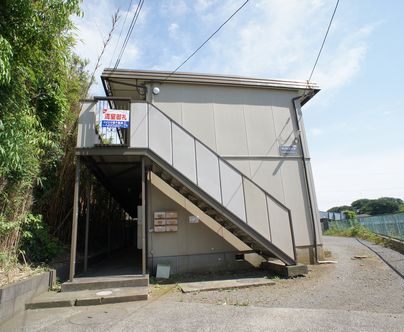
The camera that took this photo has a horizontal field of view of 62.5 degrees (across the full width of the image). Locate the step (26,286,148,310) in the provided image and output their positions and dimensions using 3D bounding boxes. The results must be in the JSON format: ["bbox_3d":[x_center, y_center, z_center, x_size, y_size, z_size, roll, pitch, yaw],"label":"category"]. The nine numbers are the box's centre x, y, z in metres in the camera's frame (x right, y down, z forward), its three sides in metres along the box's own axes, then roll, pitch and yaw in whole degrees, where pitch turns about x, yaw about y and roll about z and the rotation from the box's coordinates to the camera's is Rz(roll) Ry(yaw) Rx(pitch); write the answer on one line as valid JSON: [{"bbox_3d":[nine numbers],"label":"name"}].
[{"bbox_3d":[-1.741,2.120,5.381,1.730,0.085,1.030,-1,-14,-9],"label":"step"}]

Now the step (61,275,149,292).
[{"bbox_3d":[-1.781,2.249,6.428,1.490,0.135,1.050,-1,-14,-9],"label":"step"}]

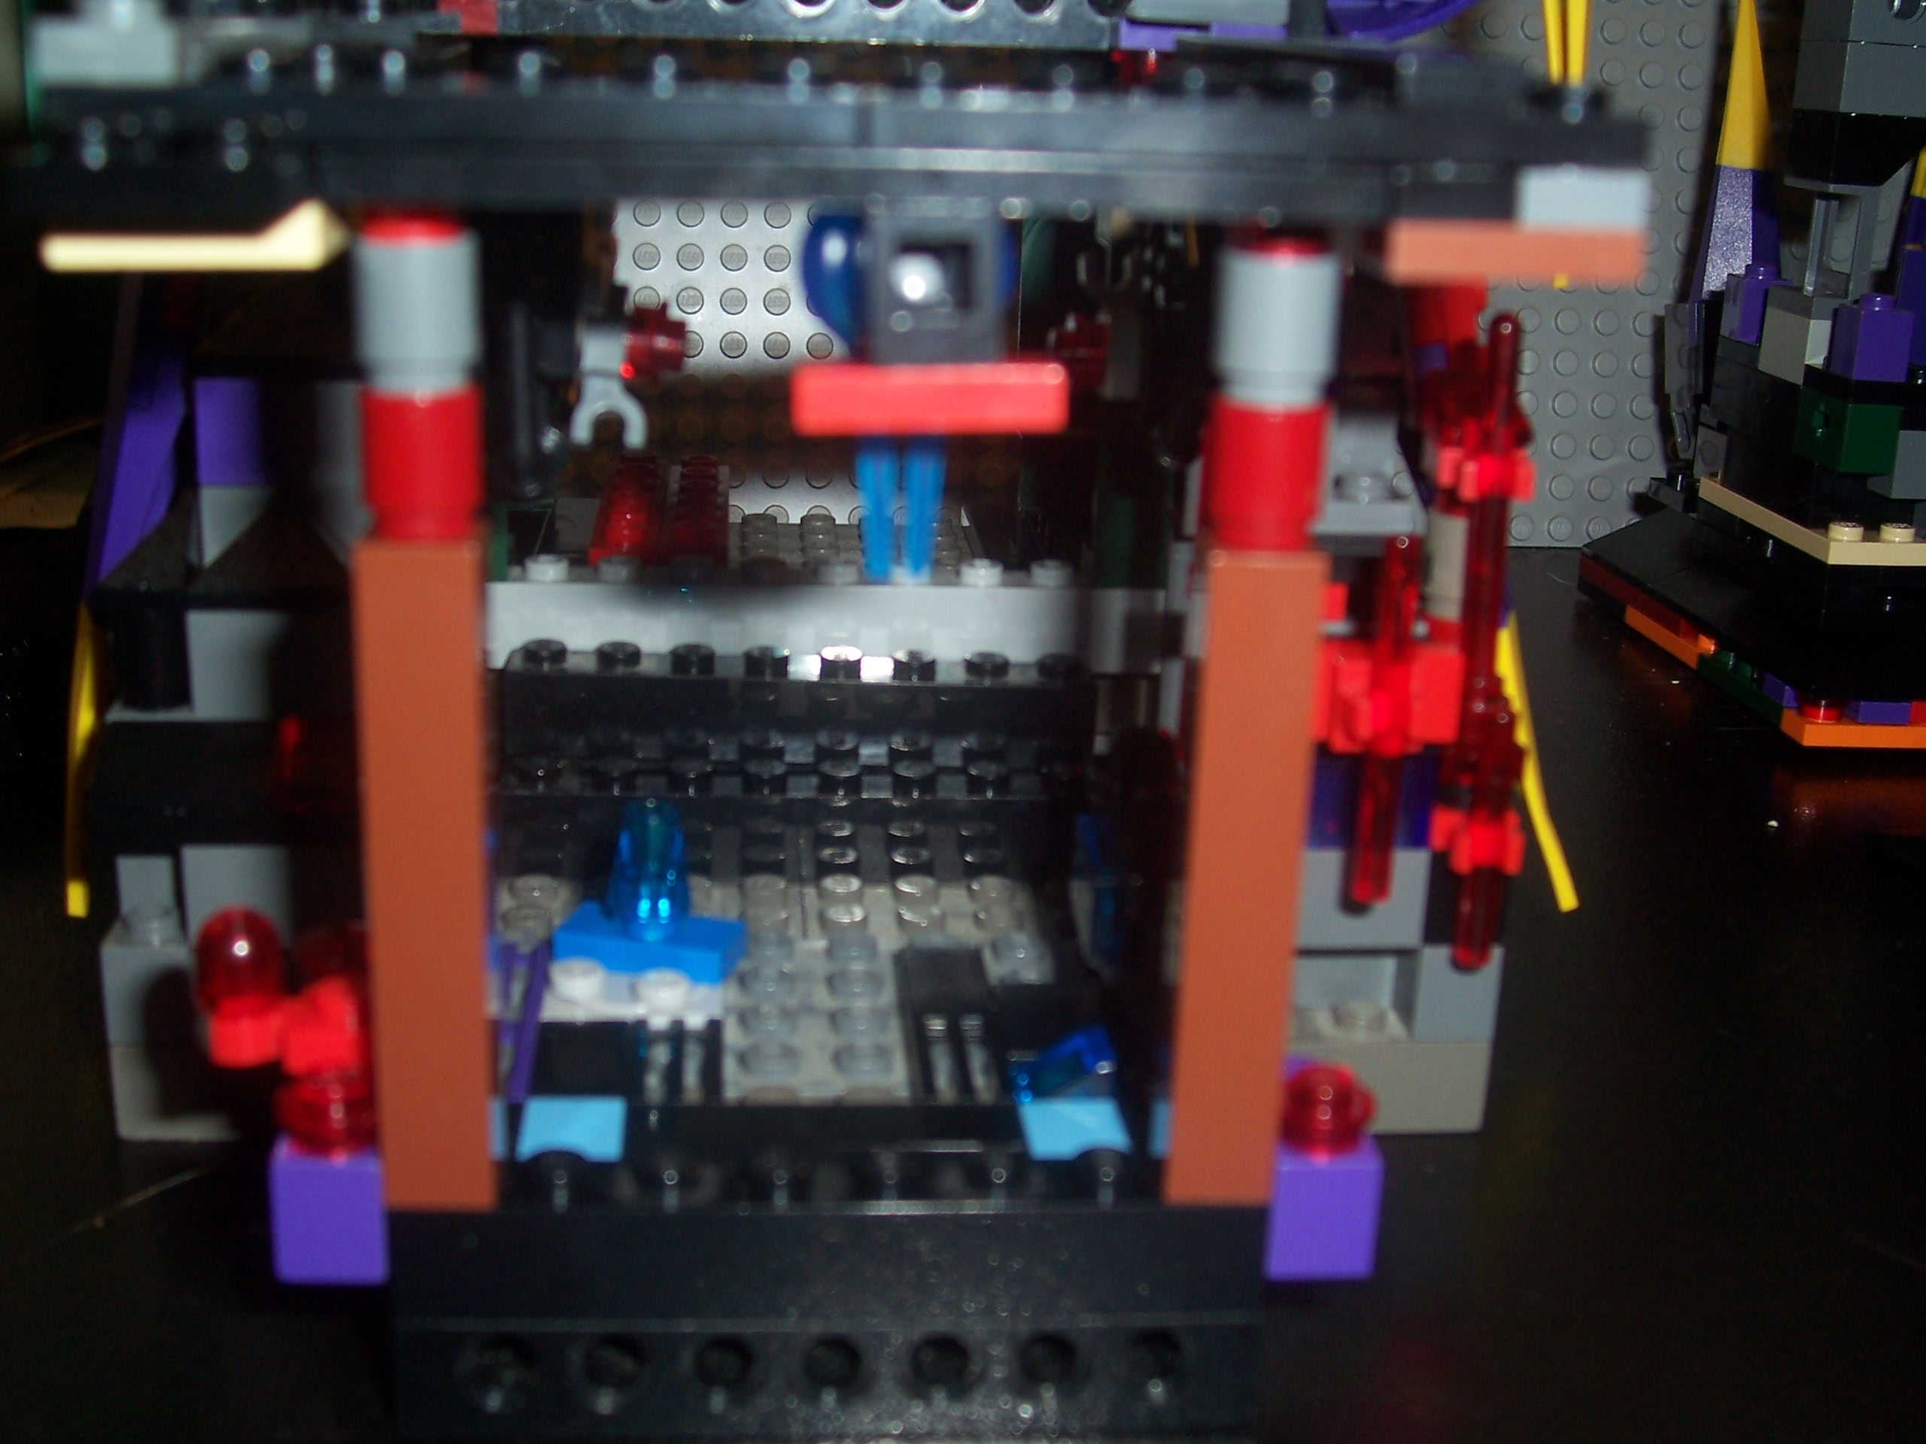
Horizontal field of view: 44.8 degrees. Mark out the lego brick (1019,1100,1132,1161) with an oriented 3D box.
[{"bbox_3d":[0.009,0.033,0.182,0.008,0.003,0.009,1,17,-5],"label":"lego brick"}]

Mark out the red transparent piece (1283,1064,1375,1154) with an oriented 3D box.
[{"bbox_3d":[0.027,0.028,0.173,0.008,0.005,0.008,1,18,-5],"label":"red transparent piece"}]

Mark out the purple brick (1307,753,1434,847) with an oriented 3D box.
[{"bbox_3d":[0.033,0.006,0.218,0.020,0.010,0.009,1,17,-5],"label":"purple brick"}]

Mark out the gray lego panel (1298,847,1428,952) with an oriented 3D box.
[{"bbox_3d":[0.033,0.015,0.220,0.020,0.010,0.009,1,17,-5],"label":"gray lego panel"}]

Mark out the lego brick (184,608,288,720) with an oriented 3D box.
[{"bbox_3d":[-0.062,-0.007,0.214,0.015,0.010,0.009,1,17,-5],"label":"lego brick"}]

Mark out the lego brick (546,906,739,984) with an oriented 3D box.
[{"bbox_3d":[-0.029,0.020,0.217,0.016,0.003,0.008,6,18,12],"label":"lego brick"}]

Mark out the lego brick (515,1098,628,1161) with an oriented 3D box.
[{"bbox_3d":[-0.030,0.032,0.178,0.008,0.003,0.009,1,18,-5],"label":"lego brick"}]

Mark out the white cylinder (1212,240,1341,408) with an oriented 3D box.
[{"bbox_3d":[0.021,-0.026,0.155,0.008,0.010,0.008,1,17,-5],"label":"white cylinder"}]

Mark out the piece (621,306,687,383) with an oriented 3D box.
[{"bbox_3d":[-0.026,-0.031,0.194,0.006,0.006,0.006,1,17,-5],"label":"piece"}]

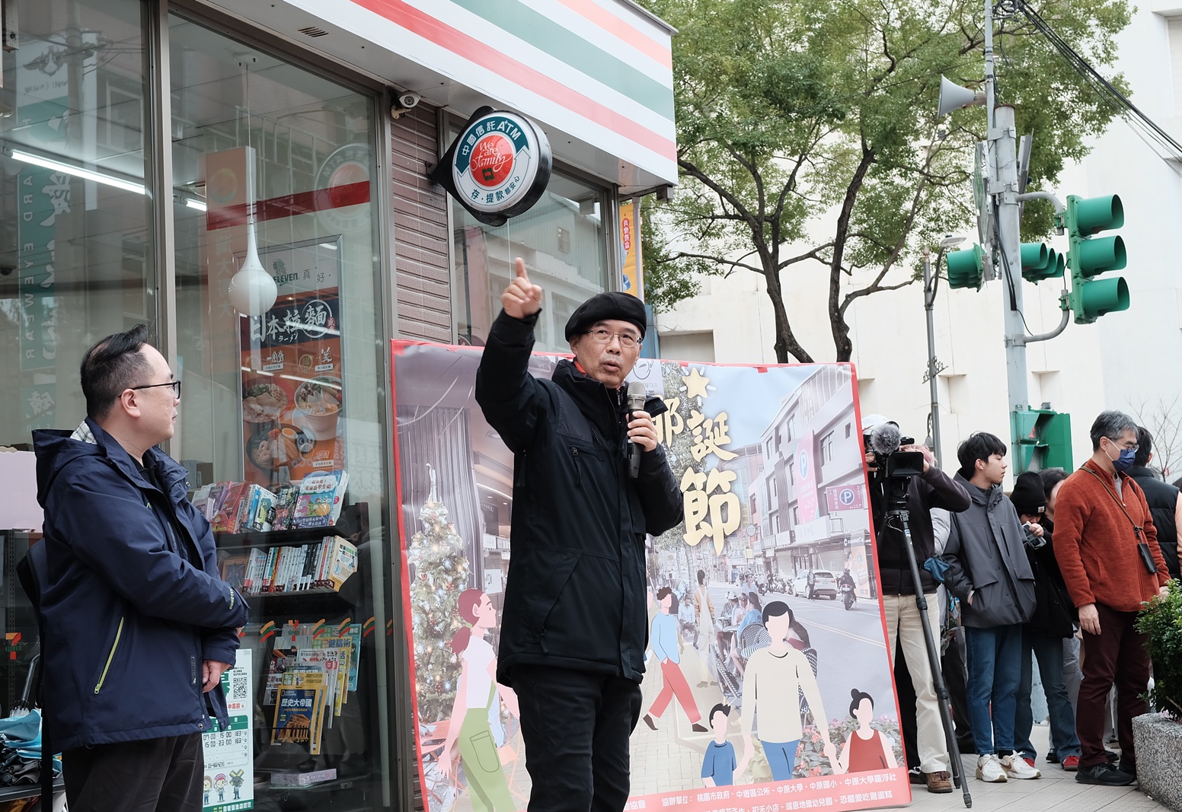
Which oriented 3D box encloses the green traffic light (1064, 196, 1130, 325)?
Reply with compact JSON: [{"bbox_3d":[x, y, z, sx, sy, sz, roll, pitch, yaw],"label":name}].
[{"bbox_3d":[4.201,-1.221,13.500,0.400,1.060,0.360,-7,-7,32],"label":"green traffic light"}]

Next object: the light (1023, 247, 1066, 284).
[{"bbox_3d":[4.649,-1.505,17.048,0.390,0.360,1.070,-2,-5,30],"label":"light"}]

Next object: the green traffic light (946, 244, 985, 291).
[{"bbox_3d":[3.946,-1.448,17.050,0.390,0.360,1.070,-7,-7,14],"label":"green traffic light"}]

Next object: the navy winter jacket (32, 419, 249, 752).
[{"bbox_3d":[-1.012,0.391,3.600,0.470,0.730,0.560,-3,-6,-2],"label":"navy winter jacket"}]

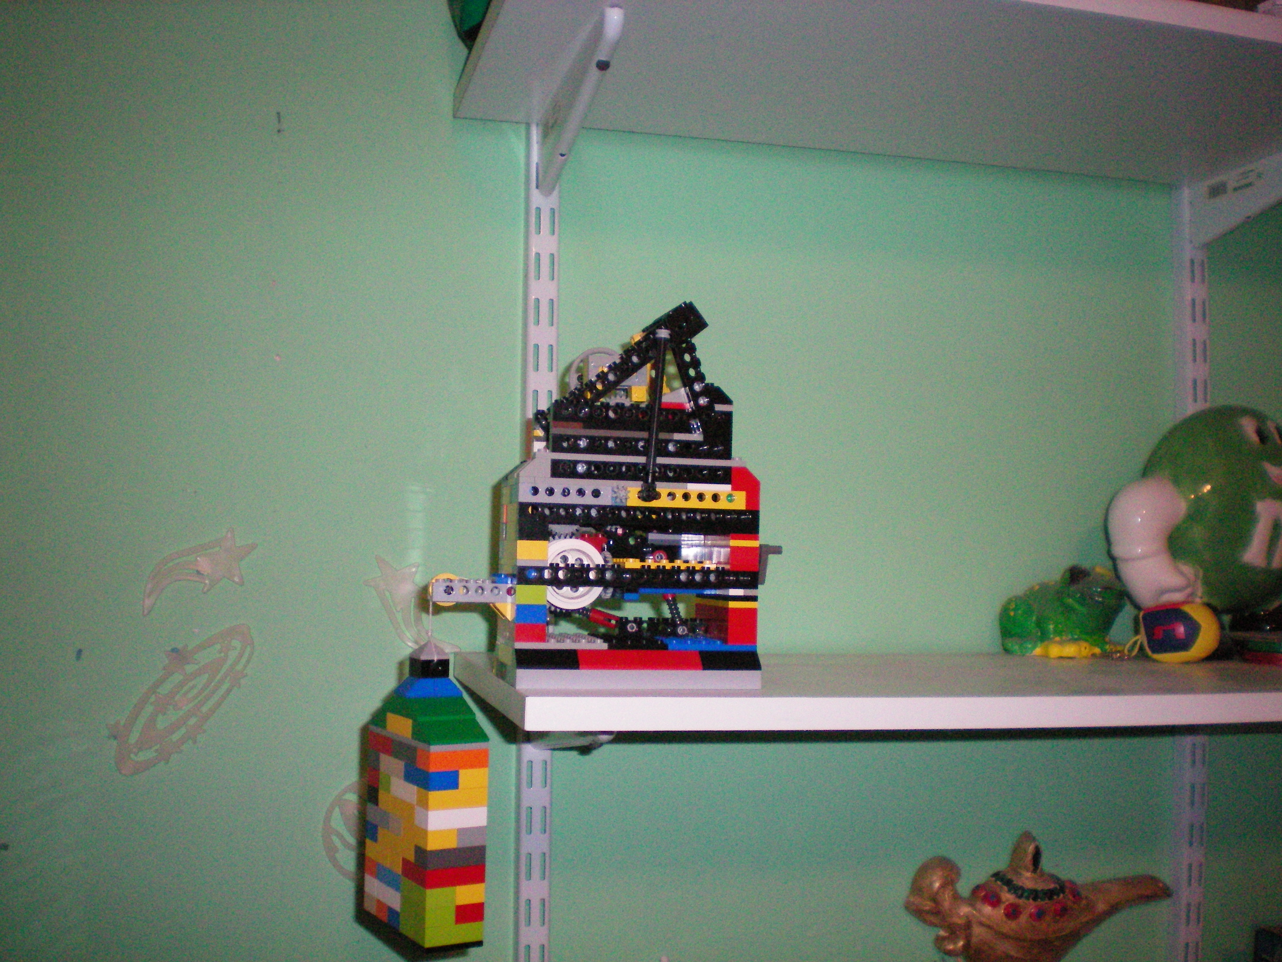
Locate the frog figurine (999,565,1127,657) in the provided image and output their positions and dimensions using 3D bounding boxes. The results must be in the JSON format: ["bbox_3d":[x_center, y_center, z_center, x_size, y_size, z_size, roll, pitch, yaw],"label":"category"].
[{"bbox_3d":[0.305,0.094,1.016,0.086,0.066,0.062,-1,-4,40],"label":"frog figurine"}]

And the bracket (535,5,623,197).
[{"bbox_3d":[-0.040,-0.227,0.870,0.011,0.054,0.222,2,-3,-13],"label":"bracket"}]

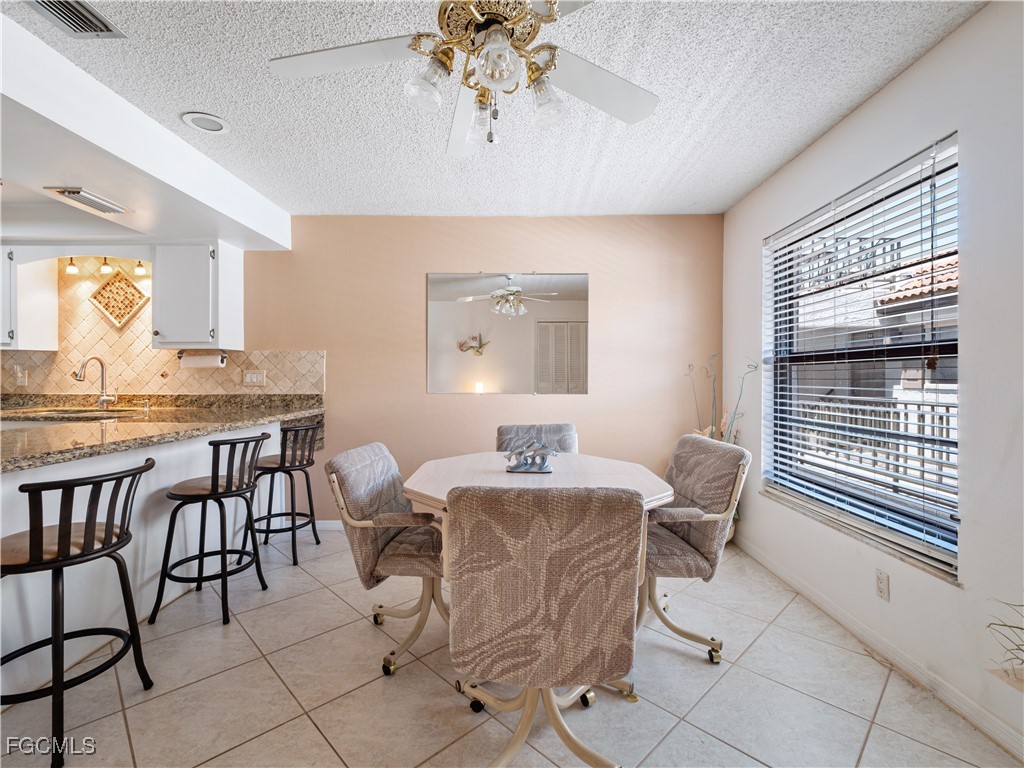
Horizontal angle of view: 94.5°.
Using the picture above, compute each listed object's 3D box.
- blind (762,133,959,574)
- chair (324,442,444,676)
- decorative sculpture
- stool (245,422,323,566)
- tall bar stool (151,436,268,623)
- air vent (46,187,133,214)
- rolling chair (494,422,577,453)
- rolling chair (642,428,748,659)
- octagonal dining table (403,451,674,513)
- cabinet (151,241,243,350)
[{"bbox_3d":[1.591,-0.116,2.315,0.060,1.560,1.300,0,1,1],"label":"blind"},{"bbox_3d":[-0.406,0.698,2.088,0.620,0.890,0.570,0,1,4],"label":"chair"},{"bbox_3d":[0.092,0.334,2.197,0.250,0.145,0.090,0,1,1],"label":"decorative sculpture"},{"bbox_3d":[-1.516,0.684,3.130,0.460,0.885,0.420,0,1,14],"label":"stool"},{"bbox_3d":[-1.522,0.691,2.415,0.460,0.885,0.420,0,1,15],"label":"tall bar stool"},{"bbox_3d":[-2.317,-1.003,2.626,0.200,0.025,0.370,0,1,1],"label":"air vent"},{"bbox_3d":[0.178,0.695,2.714,0.570,0.890,0.620,0,1,-5],"label":"rolling chair"},{"bbox_3d":[0.609,0.702,2.108,0.620,0.890,0.570,0,1,-9],"label":"rolling chair"},{"bbox_3d":[0.099,0.775,2.136,1.060,0.745,1.200,0,1,1],"label":"octagonal dining table"},{"bbox_3d":[-2.298,-0.637,3.484,0.470,0.765,0.300,0,1,1],"label":"cabinet"}]

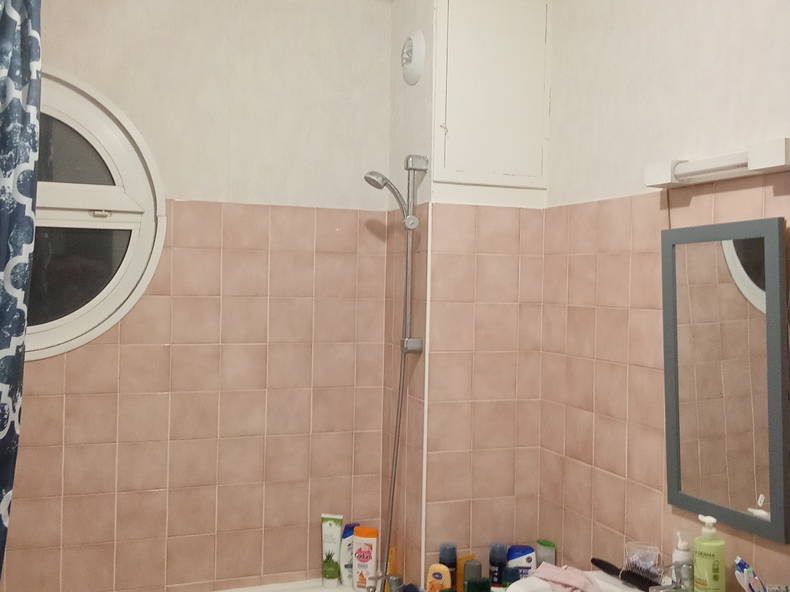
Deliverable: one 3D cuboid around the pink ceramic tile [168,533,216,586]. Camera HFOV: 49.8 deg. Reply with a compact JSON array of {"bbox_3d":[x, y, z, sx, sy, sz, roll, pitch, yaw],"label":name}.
[{"bbox_3d":[-0.643,0.835,2.694,0.150,0.150,0.010,1,1,-21],"label":"pink ceramic tile"}]

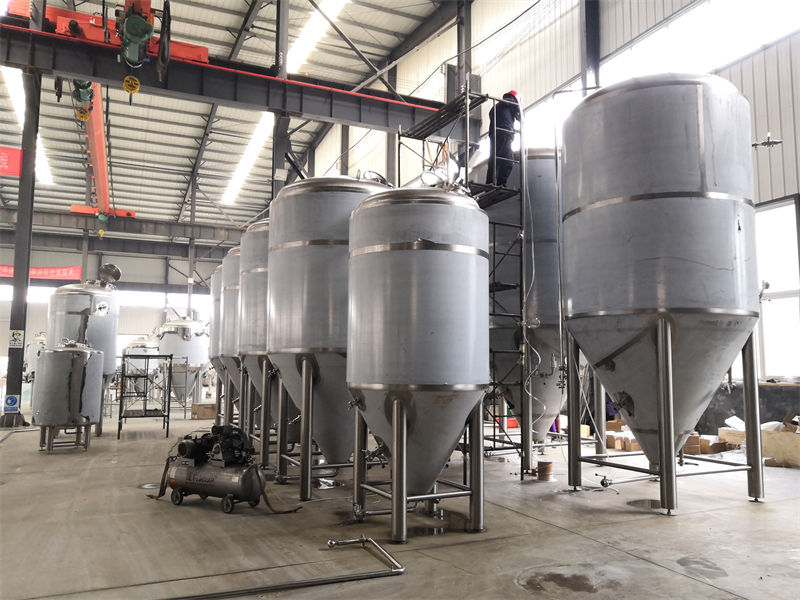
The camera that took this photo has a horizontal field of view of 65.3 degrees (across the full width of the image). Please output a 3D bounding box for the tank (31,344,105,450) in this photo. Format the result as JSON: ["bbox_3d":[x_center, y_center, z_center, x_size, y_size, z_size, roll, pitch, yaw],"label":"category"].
[{"bbox_3d":[-5.740,1.635,10.796,1.014,1.900,1.014,3,-6,-26],"label":"tank"}]

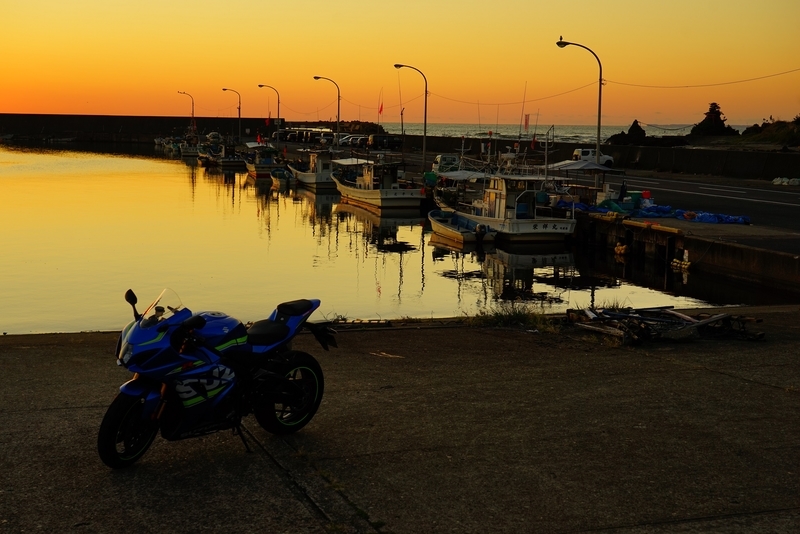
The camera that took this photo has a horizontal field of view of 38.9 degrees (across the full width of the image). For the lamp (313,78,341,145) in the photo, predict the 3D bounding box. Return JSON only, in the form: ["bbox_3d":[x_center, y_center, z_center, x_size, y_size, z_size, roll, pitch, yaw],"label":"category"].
[{"bbox_3d":[-7.303,-14.861,113.076,2.720,8.200,0.350,-2,8,-18],"label":"lamp"}]

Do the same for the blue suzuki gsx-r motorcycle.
[{"bbox_3d":[-1.250,0.745,8.020,0.740,1.140,2.060,13,12,41],"label":"blue suzuki gsx-r motorcycle"}]

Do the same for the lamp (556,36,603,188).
[{"bbox_3d":[9.504,-7.897,60.377,2.720,8.200,0.350,-2,8,-18],"label":"lamp"}]

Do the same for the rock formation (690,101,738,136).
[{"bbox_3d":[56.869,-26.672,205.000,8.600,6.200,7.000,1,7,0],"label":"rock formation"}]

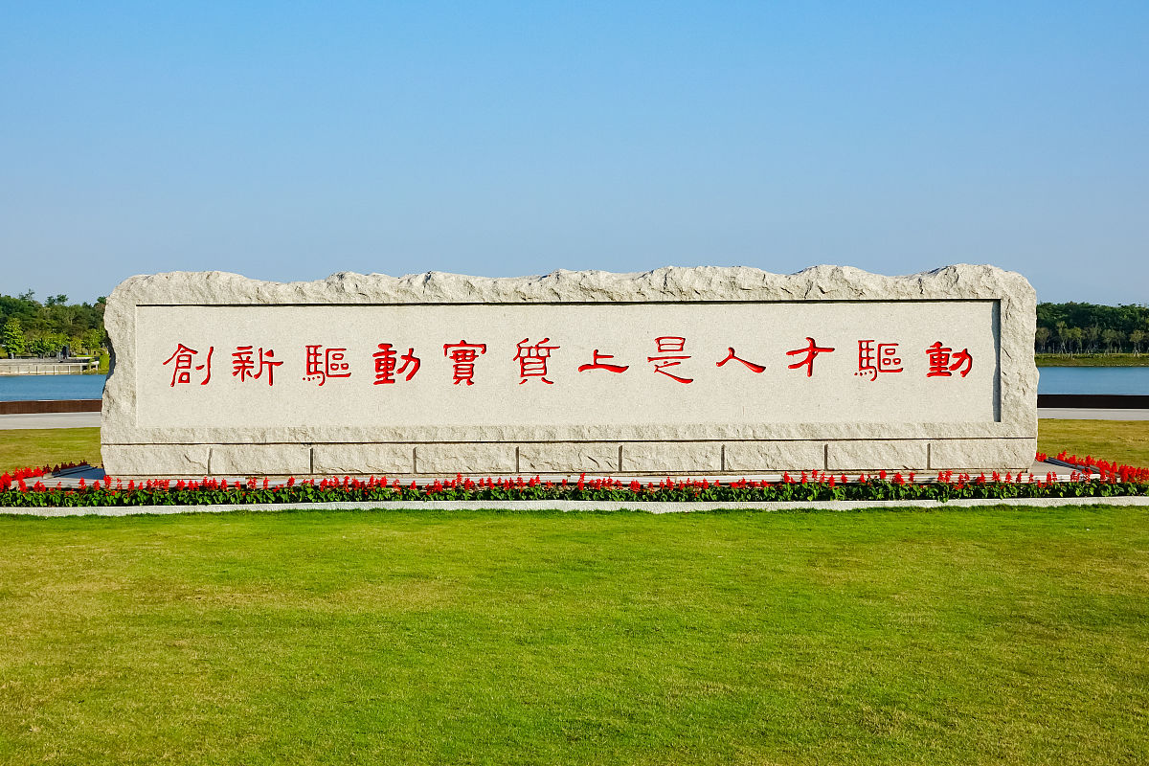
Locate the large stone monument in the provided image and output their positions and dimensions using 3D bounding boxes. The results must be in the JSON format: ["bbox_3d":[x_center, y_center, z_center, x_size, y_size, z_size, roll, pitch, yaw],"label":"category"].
[{"bbox_3d":[-0.060,-0.180,21.950,12.100,2.700,1.350,0,1,0],"label":"large stone monument"}]

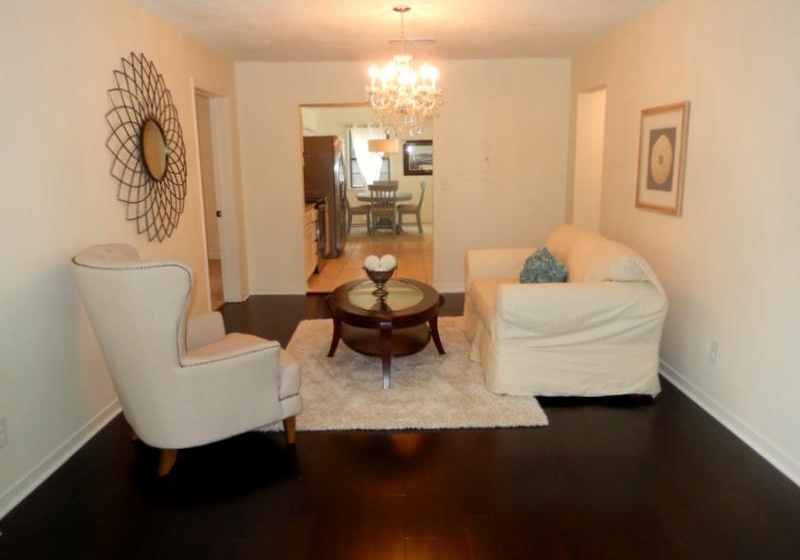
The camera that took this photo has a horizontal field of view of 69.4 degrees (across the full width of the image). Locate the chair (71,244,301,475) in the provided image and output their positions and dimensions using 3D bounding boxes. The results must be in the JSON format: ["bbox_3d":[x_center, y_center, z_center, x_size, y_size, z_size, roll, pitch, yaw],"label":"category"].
[{"bbox_3d":[-1.078,0.317,2.863,0.920,1.050,0.720,-9,14,-36],"label":"chair"}]

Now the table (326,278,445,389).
[{"bbox_3d":[-0.094,0.337,4.154,0.830,0.460,1.240,-1,11,0],"label":"table"}]

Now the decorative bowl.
[{"bbox_3d":[-0.122,0.010,4.069,0.220,0.215,0.220,-1,11,0],"label":"decorative bowl"}]

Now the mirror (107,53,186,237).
[{"bbox_3d":[-1.605,-0.838,3.796,0.038,1.175,1.190,-1,11,0],"label":"mirror"}]

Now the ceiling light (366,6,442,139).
[{"bbox_3d":[0.027,-1.411,3.972,0.520,0.852,0.520,-1,11,0],"label":"ceiling light"}]

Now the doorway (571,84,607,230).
[{"bbox_3d":[1.770,-0.707,5.393,0.120,2.020,0.820,-1,11,0],"label":"doorway"}]

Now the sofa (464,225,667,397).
[{"bbox_3d":[1.049,0.118,4.120,1.070,0.910,1.520,-1,11,0],"label":"sofa"}]

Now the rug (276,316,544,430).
[{"bbox_3d":[-0.031,0.574,4.125,1.660,0.035,2.210,-1,11,0],"label":"rug"}]

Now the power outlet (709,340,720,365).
[{"bbox_3d":[1.728,0.398,3.180,0.008,0.114,0.070,-1,11,0],"label":"power outlet"}]

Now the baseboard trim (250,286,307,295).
[{"bbox_3d":[-1.329,0.117,6.349,0.600,0.095,0.018,-1,11,0],"label":"baseboard trim"}]

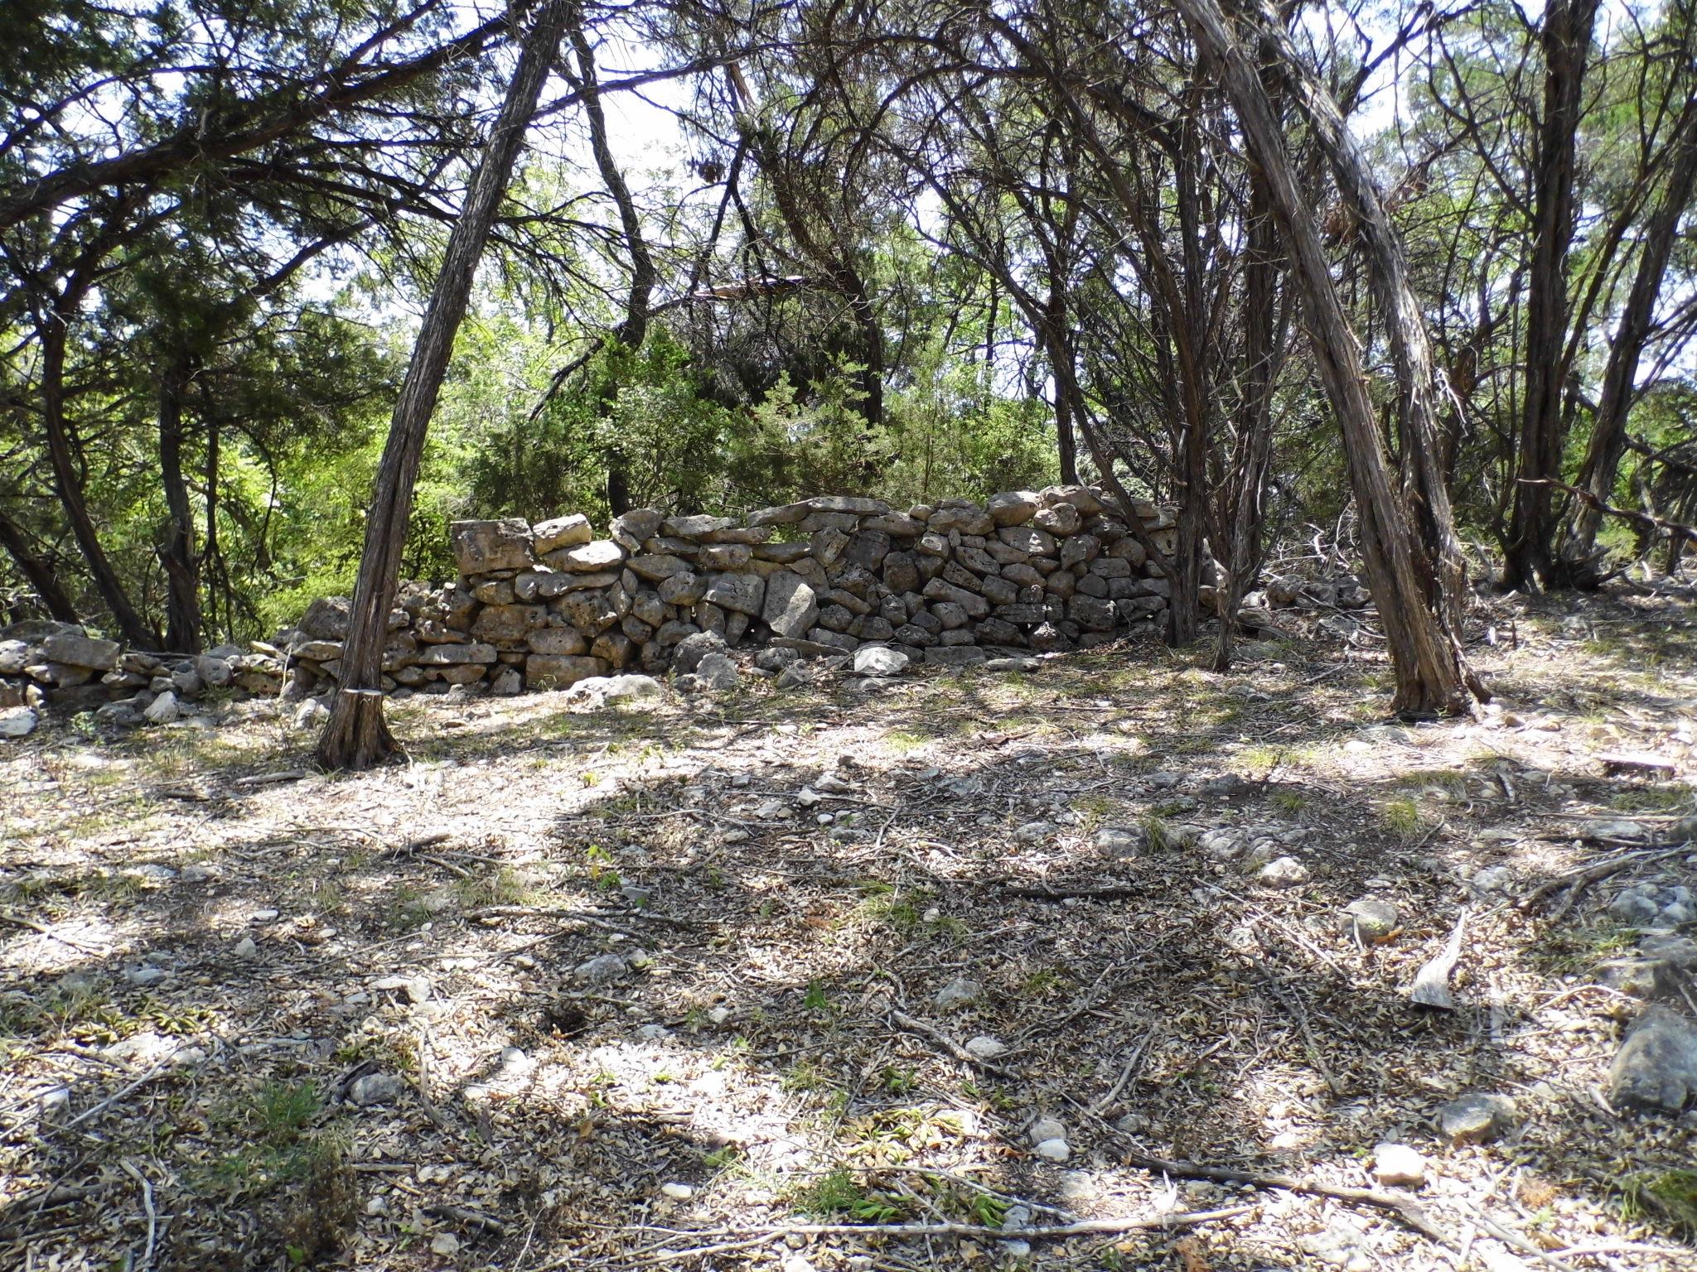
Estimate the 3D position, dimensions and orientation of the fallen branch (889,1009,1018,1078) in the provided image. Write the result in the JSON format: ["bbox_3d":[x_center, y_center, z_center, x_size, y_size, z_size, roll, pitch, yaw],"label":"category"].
[{"bbox_3d":[0.242,1.009,3.074,0.075,0.035,0.448,-9,11,-38],"label":"fallen branch"}]

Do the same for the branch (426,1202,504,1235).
[{"bbox_3d":[-0.803,1.222,2.570,0.185,0.033,0.035,2,3,20],"label":"branch"}]

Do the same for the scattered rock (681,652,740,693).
[{"bbox_3d":[-0.984,0.260,8.750,0.400,0.280,0.320,1,3,0],"label":"scattered rock"}]

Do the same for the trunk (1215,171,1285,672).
[{"bbox_3d":[2.622,-1.406,8.000,0.440,3.250,0.380,1,4,18],"label":"trunk"}]

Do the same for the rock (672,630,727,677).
[{"bbox_3d":[-1.010,0.112,8.300,0.370,0.290,0.300,0,3,-7],"label":"rock"}]

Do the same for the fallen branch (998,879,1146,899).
[{"bbox_3d":[0.745,0.834,4.087,0.468,0.040,0.087,-1,9,9],"label":"fallen branch"}]

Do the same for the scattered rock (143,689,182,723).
[{"bbox_3d":[-4.207,0.434,7.500,0.240,0.200,0.200,-2,4,-29],"label":"scattered rock"}]

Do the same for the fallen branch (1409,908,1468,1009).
[{"bbox_3d":[1.720,0.871,3.462,0.181,0.080,0.653,4,11,37],"label":"fallen branch"}]

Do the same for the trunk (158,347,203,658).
[{"bbox_3d":[-4.966,-0.940,9.100,0.320,2.350,0.300,-2,4,-29],"label":"trunk"}]

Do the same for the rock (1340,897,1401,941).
[{"bbox_3d":[1.577,0.855,3.700,0.180,0.105,0.150,1,4,23],"label":"rock"}]

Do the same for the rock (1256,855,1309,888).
[{"bbox_3d":[1.469,0.795,4.140,0.180,0.090,0.140,1,4,20],"label":"rock"}]

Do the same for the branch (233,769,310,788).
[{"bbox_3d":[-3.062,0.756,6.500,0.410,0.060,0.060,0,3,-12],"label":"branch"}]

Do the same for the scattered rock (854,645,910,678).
[{"bbox_3d":[0.240,0.186,9.050,0.400,0.230,0.300,1,3,0],"label":"scattered rock"}]

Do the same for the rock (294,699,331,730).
[{"bbox_3d":[-3.435,0.501,7.850,0.210,0.190,0.180,0,3,-11],"label":"rock"}]

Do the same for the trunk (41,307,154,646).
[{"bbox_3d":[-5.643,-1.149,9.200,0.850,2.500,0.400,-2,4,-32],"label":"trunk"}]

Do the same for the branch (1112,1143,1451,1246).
[{"bbox_3d":[0.854,1.078,2.449,0.633,0.040,0.134,3,10,32],"label":"branch"}]

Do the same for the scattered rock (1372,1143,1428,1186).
[{"bbox_3d":[1.178,1.129,2.620,0.108,0.055,0.080,1,3,18],"label":"scattered rock"}]

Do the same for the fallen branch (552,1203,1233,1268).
[{"bbox_3d":[0.109,1.112,2.372,1.339,0.050,0.190,-3,9,-4],"label":"fallen branch"}]

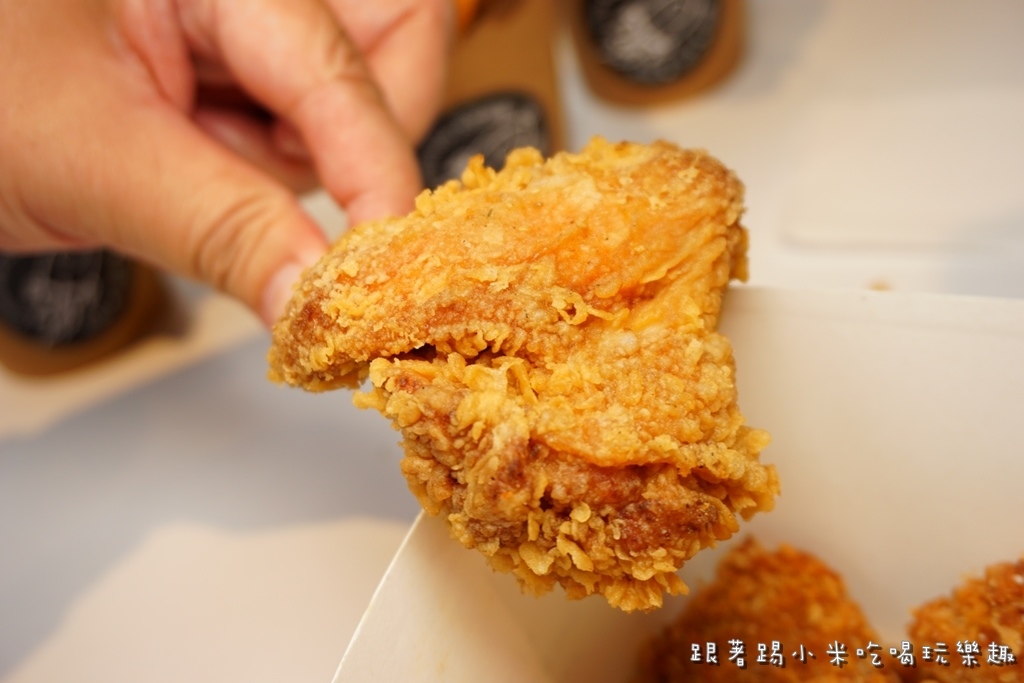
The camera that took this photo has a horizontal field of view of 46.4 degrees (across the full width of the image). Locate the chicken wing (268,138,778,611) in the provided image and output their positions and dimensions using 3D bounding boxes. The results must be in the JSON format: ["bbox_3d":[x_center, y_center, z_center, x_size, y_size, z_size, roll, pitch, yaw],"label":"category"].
[{"bbox_3d":[0.002,0.006,0.230,0.096,0.090,0.047,0,-5,0],"label":"chicken wing"}]

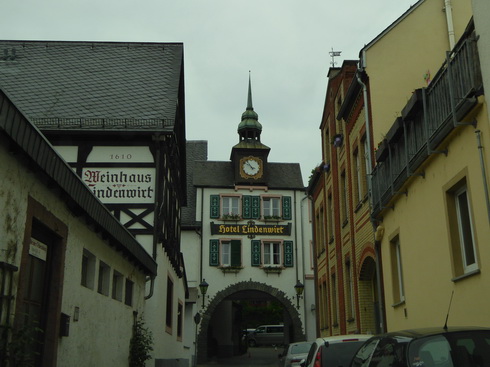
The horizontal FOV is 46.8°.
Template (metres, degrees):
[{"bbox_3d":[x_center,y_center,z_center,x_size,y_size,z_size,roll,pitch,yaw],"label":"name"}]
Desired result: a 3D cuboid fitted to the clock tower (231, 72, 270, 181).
[{"bbox_3d":[0.331,-3.295,34.066,2.200,7.650,2.150,1,-16,-5],"label":"clock tower"}]

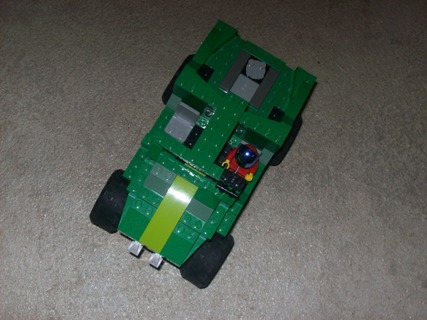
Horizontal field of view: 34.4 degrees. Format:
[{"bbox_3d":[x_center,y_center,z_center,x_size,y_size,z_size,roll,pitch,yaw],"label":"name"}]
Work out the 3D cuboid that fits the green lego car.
[{"bbox_3d":[-0.005,-0.006,0.476,0.096,0.085,0.169,31,78,0],"label":"green lego car"}]

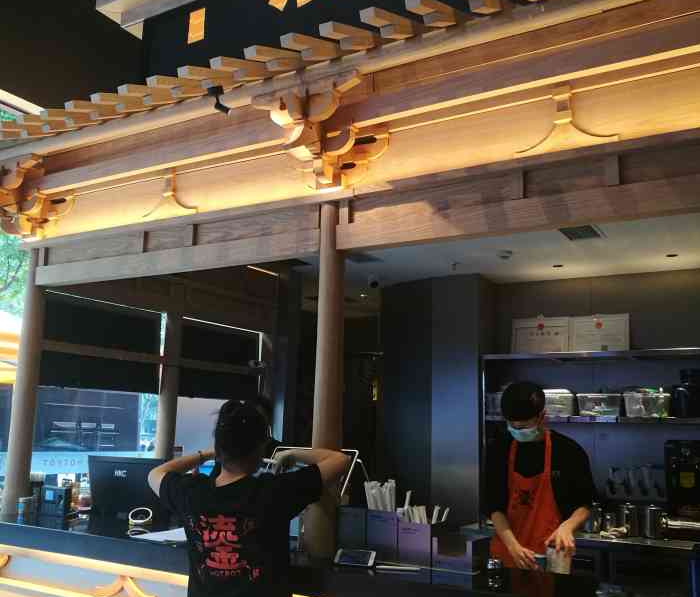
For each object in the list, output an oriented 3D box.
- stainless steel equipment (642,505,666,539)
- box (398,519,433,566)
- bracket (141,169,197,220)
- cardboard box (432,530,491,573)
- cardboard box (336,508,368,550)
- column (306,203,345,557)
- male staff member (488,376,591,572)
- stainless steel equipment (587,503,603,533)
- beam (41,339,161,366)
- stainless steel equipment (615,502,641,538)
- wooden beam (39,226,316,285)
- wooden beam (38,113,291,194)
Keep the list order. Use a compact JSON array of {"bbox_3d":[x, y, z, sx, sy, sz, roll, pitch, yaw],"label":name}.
[{"bbox_3d":[1.720,1.260,4.112,0.118,0.173,0.118,-5,-11,31],"label":"stainless steel equipment"},{"bbox_3d":[0.275,0.919,2.750,0.138,0.161,0.135,-5,-11,31],"label":"box"},{"bbox_3d":[-0.894,-0.523,3.684,0.363,0.258,0.051,-5,-11,31],"label":"bracket"},{"bbox_3d":[0.404,0.919,2.633,0.150,0.114,0.167,-5,-11,31],"label":"cardboard box"},{"bbox_3d":[0.041,0.923,2.892,0.138,0.190,0.135,-5,-11,31],"label":"cardboard box"},{"bbox_3d":[-0.092,0.311,3.028,0.124,1.424,0.124,1,-10,0],"label":"column"},{"bbox_3d":[0.757,1.165,2.857,0.470,1.680,0.400,-5,-11,31],"label":"male staff member"},{"bbox_3d":[1.426,1.281,4.246,0.111,0.164,0.111,-5,-11,31],"label":"stainless steel equipment"},{"bbox_3d":[-1.498,0.341,4.523,0.051,0.061,0.975,-5,-11,31],"label":"beam"},{"bbox_3d":[1.572,1.254,4.109,0.120,0.175,0.120,-5,-11,31],"label":"stainless steel equipment"},{"bbox_3d":[-0.922,-0.180,3.625,1.899,0.100,0.071,-5,-11,31],"label":"wooden beam"},{"bbox_3d":[-0.941,-0.671,3.561,1.708,0.119,0.100,-5,-11,31],"label":"wooden beam"}]

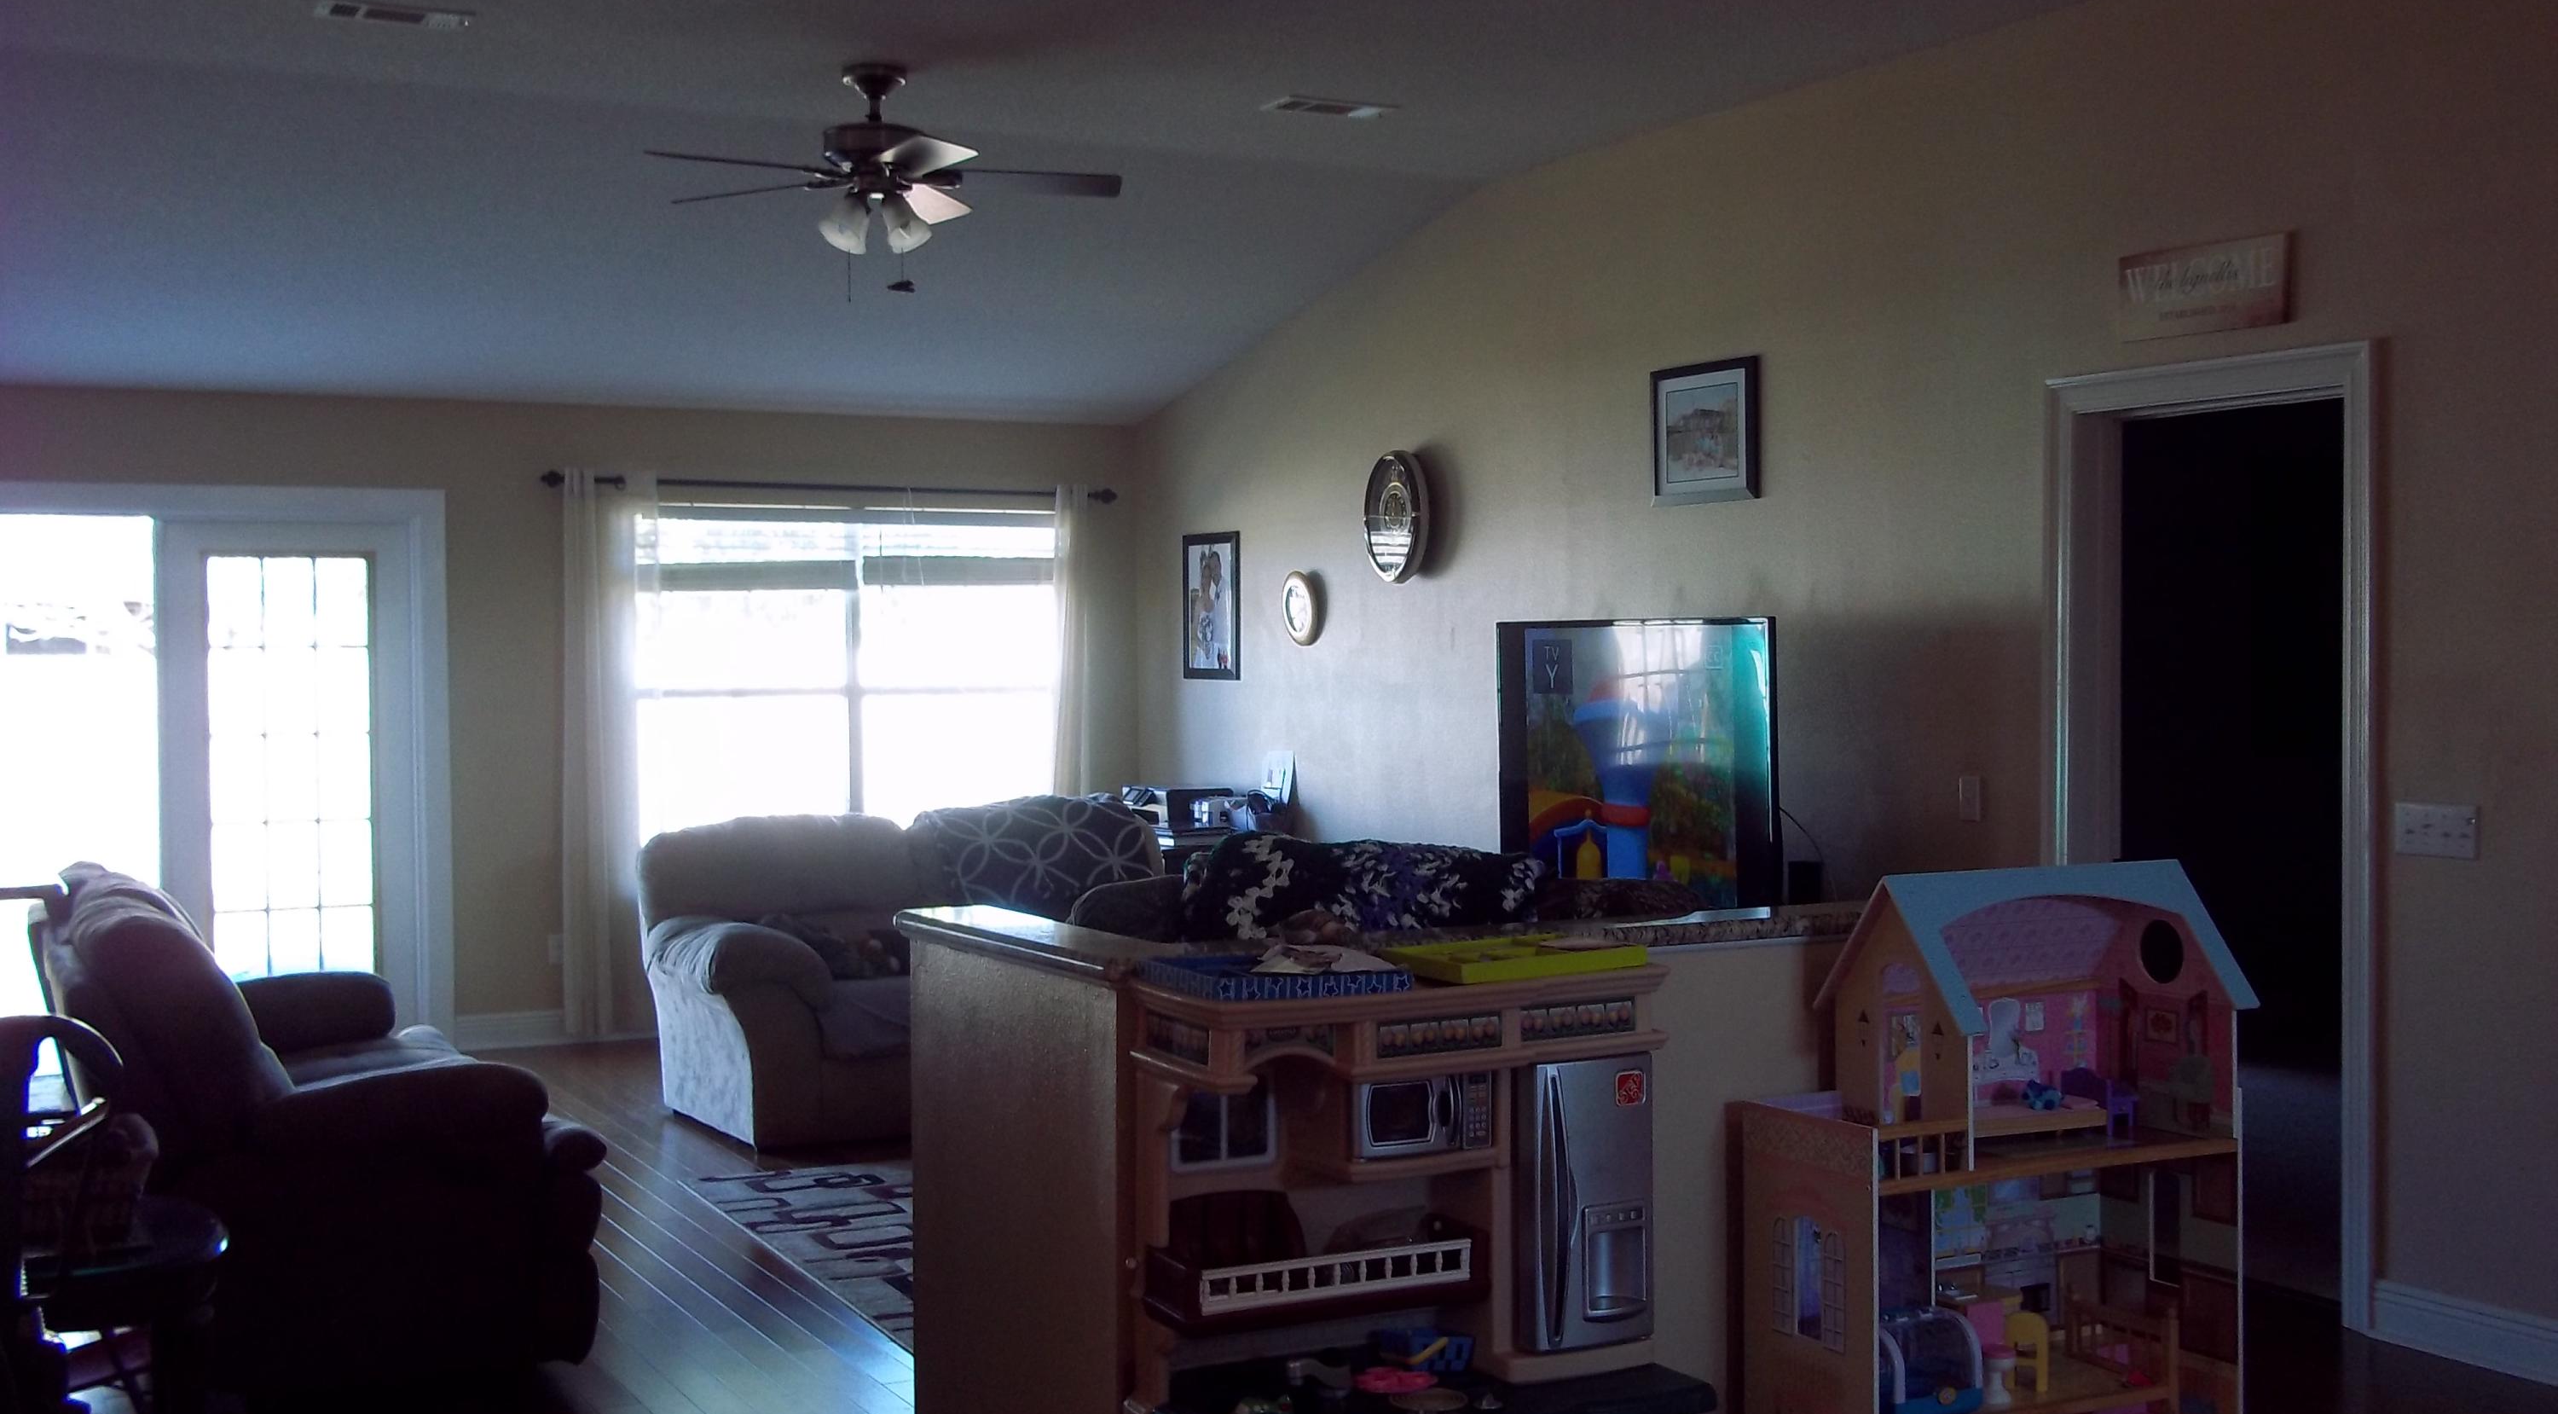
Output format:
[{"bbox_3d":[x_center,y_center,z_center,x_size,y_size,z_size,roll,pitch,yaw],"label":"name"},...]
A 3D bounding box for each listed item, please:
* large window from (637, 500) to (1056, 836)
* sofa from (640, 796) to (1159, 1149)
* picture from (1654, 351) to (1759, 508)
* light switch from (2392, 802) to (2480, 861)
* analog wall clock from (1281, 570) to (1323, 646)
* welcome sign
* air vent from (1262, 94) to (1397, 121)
[{"bbox_3d":[-1.716,-0.055,10.742,1.790,1.500,0.100,-1,2,-28],"label":"large window"},{"bbox_3d":[-1.085,0.832,8.749,1.880,0.970,0.980,-1,2,-28],"label":"sofa"},{"bbox_3d":[1.250,-0.796,7.742,0.025,0.410,0.510,-1,2,-28],"label":"picture"},{"bbox_3d":[2.437,0.260,5.593,0.012,0.114,0.208,-1,2,-28],"label":"light switch"},{"bbox_3d":[0.084,-0.366,9.902,0.045,0.275,0.260,-1,2,-28],"label":"analog wall clock"},{"bbox_3d":[2.127,-0.957,6.113,0.022,0.204,0.486,-1,2,-28],"label":"welcome sign"},{"bbox_3d":[0.154,-1.692,7.523,0.370,0.025,0.190,-1,2,-28],"label":"air vent"}]

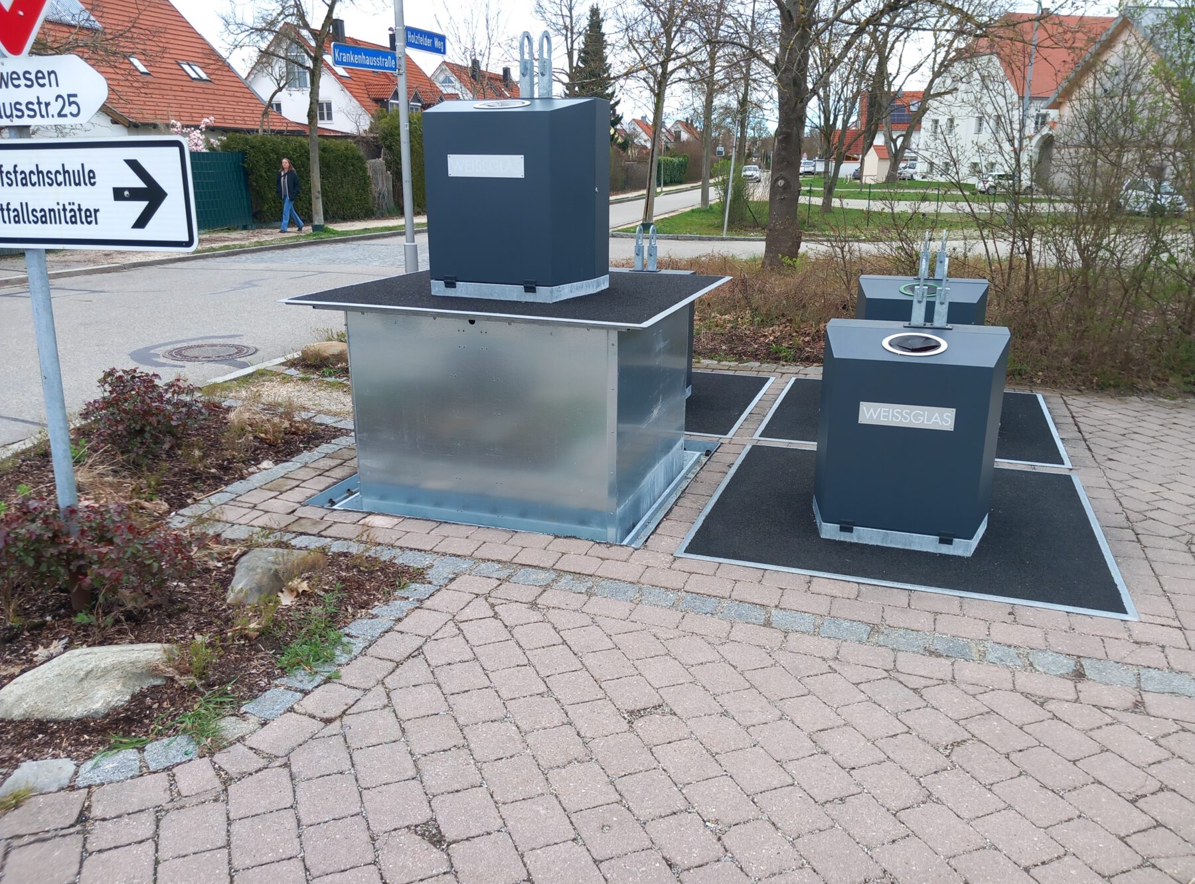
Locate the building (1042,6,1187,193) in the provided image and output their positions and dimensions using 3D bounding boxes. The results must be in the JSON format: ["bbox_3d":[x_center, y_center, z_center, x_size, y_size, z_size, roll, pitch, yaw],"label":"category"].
[{"bbox_3d":[42.210,-26.566,74.170,9.800,13.100,14.000,9,19,28],"label":"building"}]

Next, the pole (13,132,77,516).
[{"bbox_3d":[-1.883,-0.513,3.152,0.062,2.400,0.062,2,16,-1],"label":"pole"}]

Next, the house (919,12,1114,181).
[{"bbox_3d":[44.630,-31.927,87.783,21.000,15.000,14.900,-3,17,-10],"label":"house"}]

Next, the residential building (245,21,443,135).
[{"bbox_3d":[-16.991,-23.300,65.973,11.000,9.650,16.300,5,18,14],"label":"residential building"}]

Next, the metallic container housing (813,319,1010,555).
[{"bbox_3d":[1.397,-0.051,4.216,0.779,0.894,0.604,6,18,18],"label":"metallic container housing"}]

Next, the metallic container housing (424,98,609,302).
[{"bbox_3d":[-0.401,-1.180,4.515,0.779,0.894,0.604,6,18,18],"label":"metallic container housing"}]

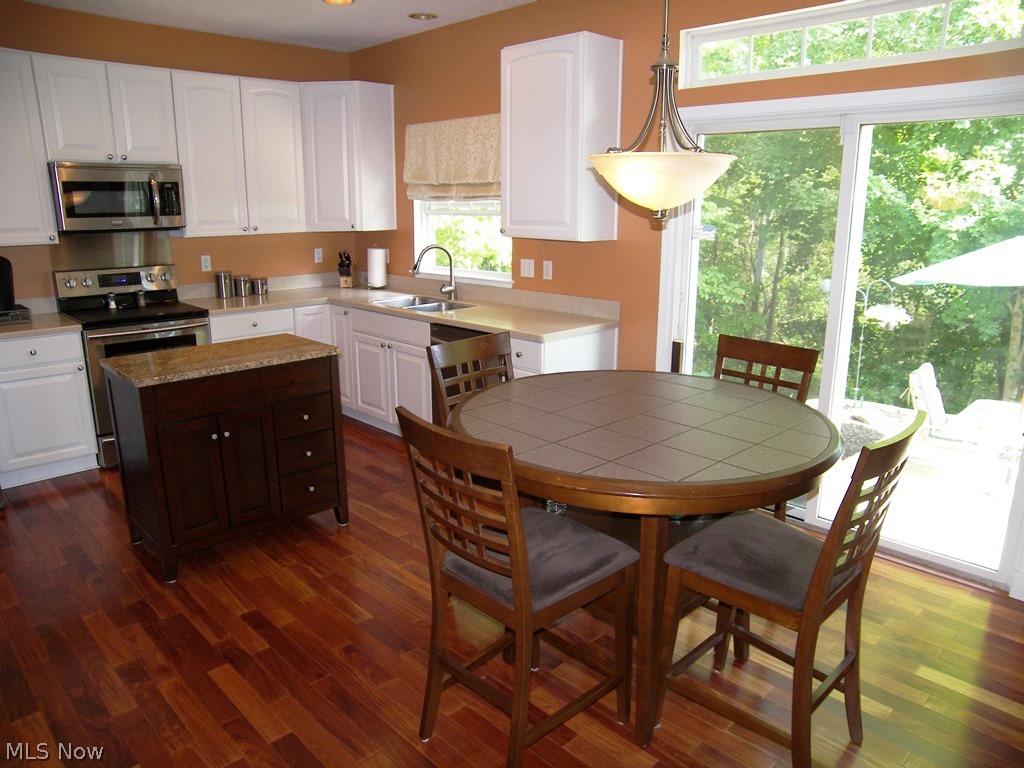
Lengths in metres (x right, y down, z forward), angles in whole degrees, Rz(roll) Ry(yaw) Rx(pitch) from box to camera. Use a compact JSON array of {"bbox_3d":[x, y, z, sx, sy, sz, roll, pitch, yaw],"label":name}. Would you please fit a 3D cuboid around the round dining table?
[{"bbox_3d":[0.413,0.552,2.448,1.210,0.936,1.210,0,15,0],"label":"round dining table"}]

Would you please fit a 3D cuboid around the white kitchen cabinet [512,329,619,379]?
[{"bbox_3d":[0.260,0.094,4.146,0.620,0.800,0.400,-13,19,-42],"label":"white kitchen cabinet"}]

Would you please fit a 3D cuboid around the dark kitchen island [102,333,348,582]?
[{"bbox_3d":[-1.333,0.303,3.398,0.555,0.900,0.940,13,19,43],"label":"dark kitchen island"}]

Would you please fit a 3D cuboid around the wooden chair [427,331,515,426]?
[{"bbox_3d":[0.014,0.362,2.849,0.570,1.030,0.465,13,19,43],"label":"wooden chair"}]

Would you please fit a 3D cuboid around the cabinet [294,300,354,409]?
[{"bbox_3d":[-1.339,-0.248,5.587,0.900,0.800,0.900,-13,19,-42],"label":"cabinet"}]

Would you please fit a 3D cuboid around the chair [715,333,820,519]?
[{"bbox_3d":[0.814,0.381,2.749,0.570,1.030,0.465,-12,18,-40],"label":"chair"}]

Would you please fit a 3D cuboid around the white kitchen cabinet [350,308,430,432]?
[{"bbox_3d":[-0.604,-0.117,5.031,0.620,0.800,0.930,-13,19,-42],"label":"white kitchen cabinet"}]

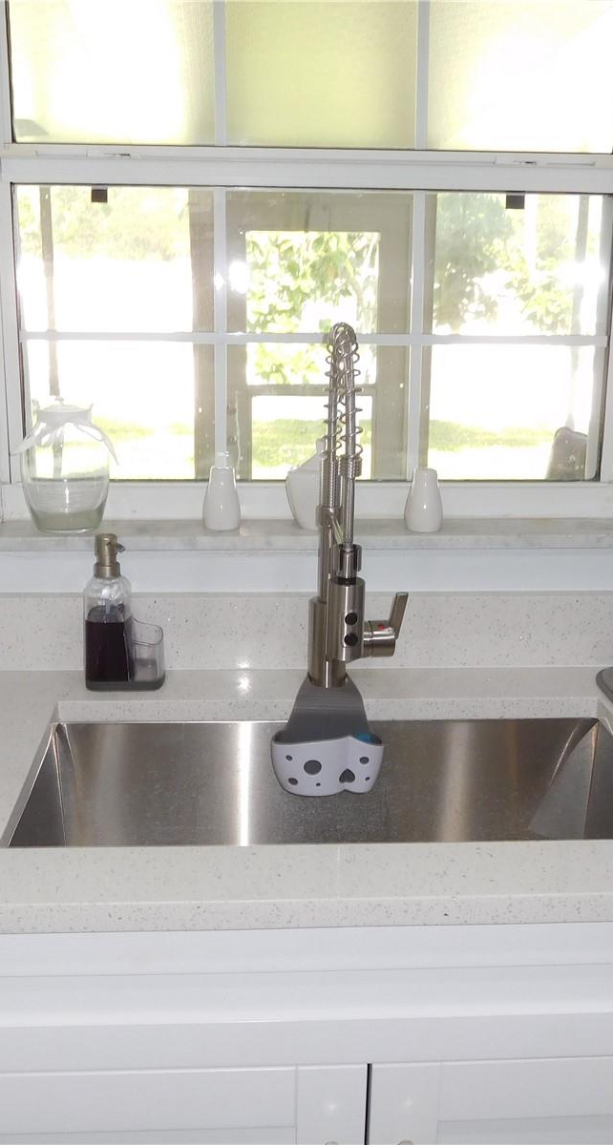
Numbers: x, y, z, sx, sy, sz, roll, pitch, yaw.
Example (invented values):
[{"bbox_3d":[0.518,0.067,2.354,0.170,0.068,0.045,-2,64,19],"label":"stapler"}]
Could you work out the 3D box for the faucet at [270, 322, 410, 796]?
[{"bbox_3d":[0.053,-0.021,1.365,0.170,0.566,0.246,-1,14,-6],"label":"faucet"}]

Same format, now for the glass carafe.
[{"bbox_3d":[-0.333,-0.148,1.530,0.137,0.172,0.127,0,14,-3],"label":"glass carafe"}]

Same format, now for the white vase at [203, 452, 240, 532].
[{"bbox_3d":[-0.119,-0.109,1.547,0.053,0.092,0.053,0,14,-3],"label":"white vase"}]

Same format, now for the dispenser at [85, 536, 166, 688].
[{"bbox_3d":[-0.242,0.046,1.464,0.105,0.211,0.066,0,14,-3],"label":"dispenser"}]

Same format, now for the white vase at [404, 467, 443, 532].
[{"bbox_3d":[0.166,-0.104,1.548,0.054,0.088,0.054,0,14,-3],"label":"white vase"}]

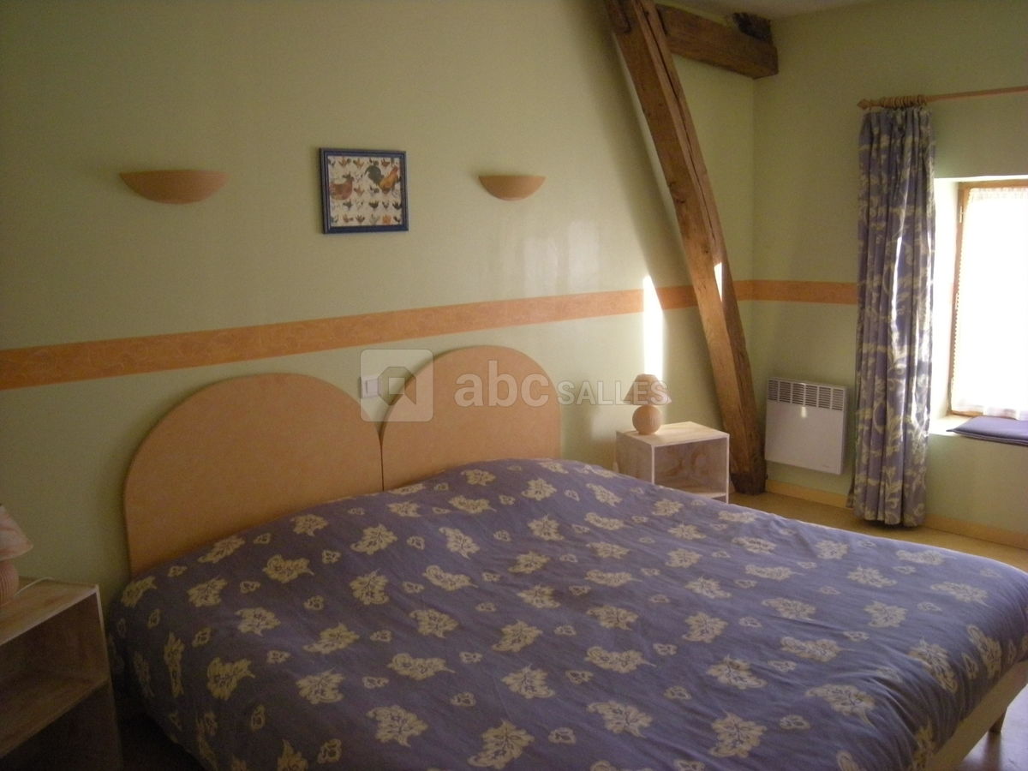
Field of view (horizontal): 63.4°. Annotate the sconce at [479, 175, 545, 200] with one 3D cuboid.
[{"bbox_3d":[0.023,-0.816,3.451,0.338,0.098,0.105,-10,13,-37],"label":"sconce"}]

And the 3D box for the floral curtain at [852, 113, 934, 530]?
[{"bbox_3d":[1.795,-0.294,3.932,0.150,1.953,0.295,-12,14,-42],"label":"floral curtain"}]

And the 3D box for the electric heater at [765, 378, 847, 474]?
[{"bbox_3d":[1.542,0.208,4.377,0.070,0.447,0.422,-12,14,-42],"label":"electric heater"}]

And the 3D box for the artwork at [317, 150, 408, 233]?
[{"bbox_3d":[-0.548,-0.715,3.068,0.341,0.293,0.025,-10,13,-37],"label":"artwork"}]

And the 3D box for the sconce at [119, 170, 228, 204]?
[{"bbox_3d":[-1.049,-0.625,2.636,0.338,0.098,0.105,-10,13,-37],"label":"sconce"}]

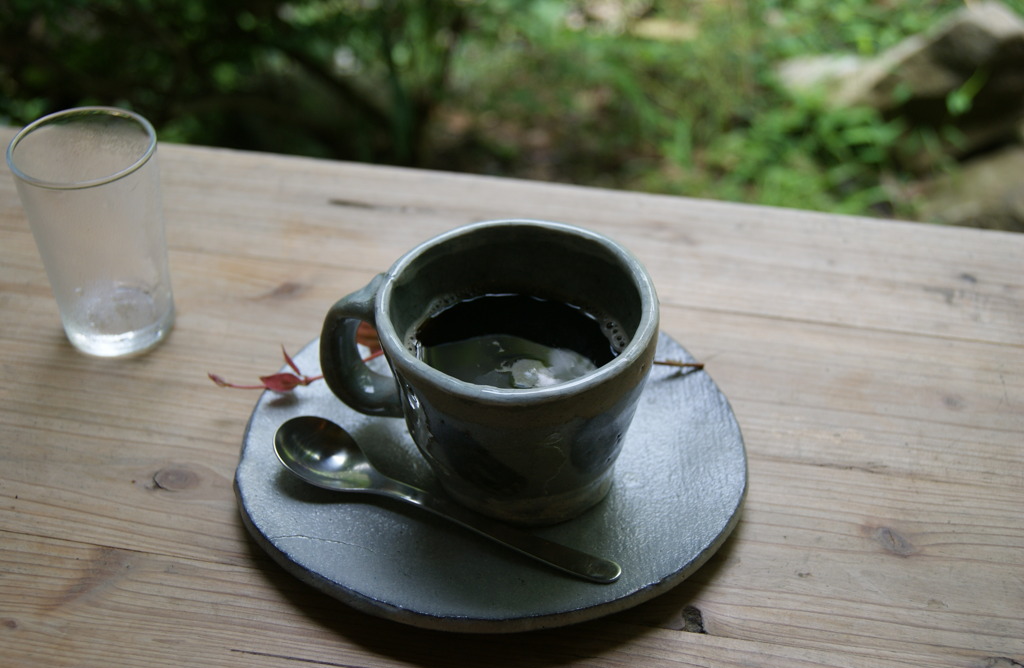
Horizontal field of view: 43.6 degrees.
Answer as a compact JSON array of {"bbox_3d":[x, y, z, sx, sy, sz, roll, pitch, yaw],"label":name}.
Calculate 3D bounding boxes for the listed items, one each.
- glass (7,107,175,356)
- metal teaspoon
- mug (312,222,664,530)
[{"bbox_3d":[-0.170,-0.040,0.533,0.057,0.090,0.057,3,41,0],"label":"glass"},{"bbox_3d":[-0.026,0.060,0.466,0.141,0.016,0.031,18,43,17],"label":"metal teaspoon"},{"bbox_3d":[-0.011,0.016,0.472,0.122,0.077,0.097,8,41,6],"label":"mug"}]

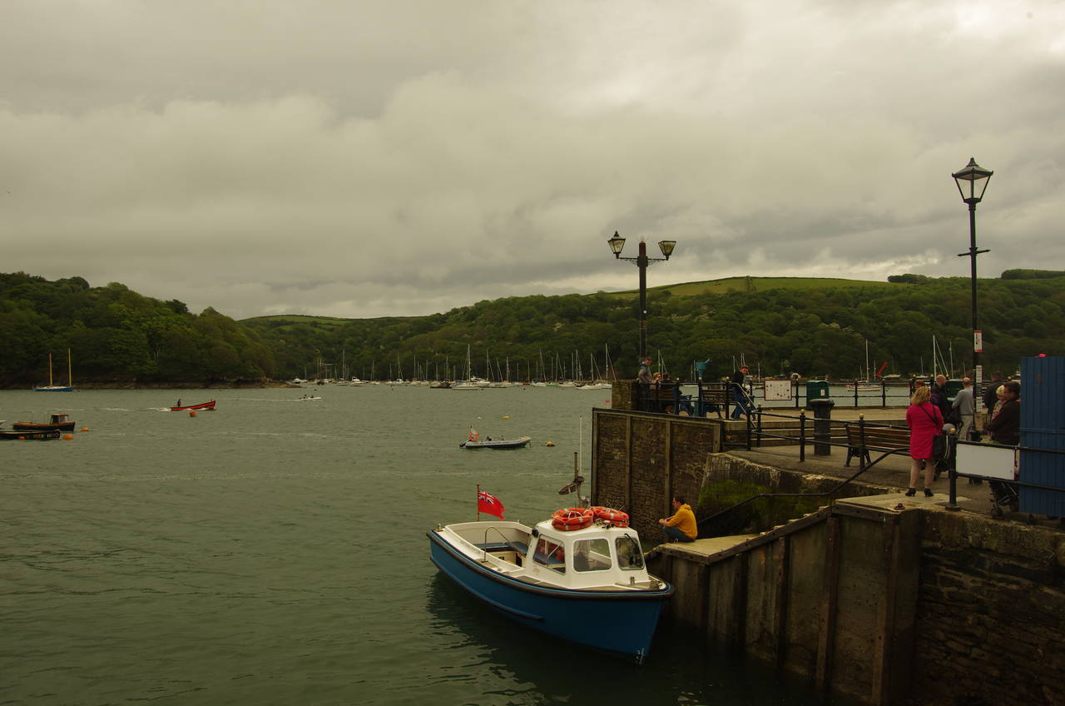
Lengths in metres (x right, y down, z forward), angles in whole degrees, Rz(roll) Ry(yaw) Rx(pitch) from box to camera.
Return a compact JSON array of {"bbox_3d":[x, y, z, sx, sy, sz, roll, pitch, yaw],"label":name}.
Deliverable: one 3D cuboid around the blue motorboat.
[{"bbox_3d":[0.422,3.883,15.333,2.500,2.150,7.200,1,-2,-29],"label":"blue motorboat"}]

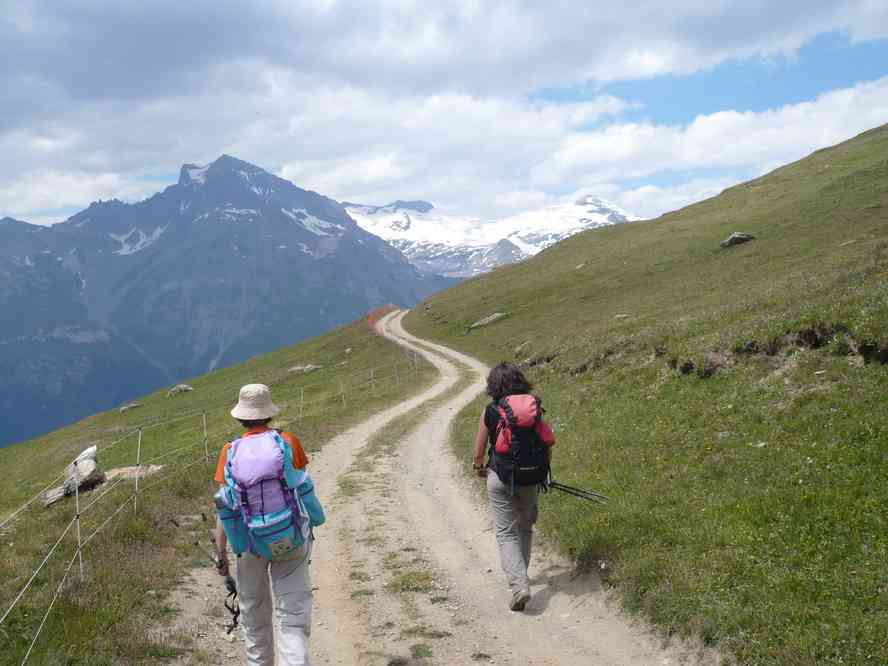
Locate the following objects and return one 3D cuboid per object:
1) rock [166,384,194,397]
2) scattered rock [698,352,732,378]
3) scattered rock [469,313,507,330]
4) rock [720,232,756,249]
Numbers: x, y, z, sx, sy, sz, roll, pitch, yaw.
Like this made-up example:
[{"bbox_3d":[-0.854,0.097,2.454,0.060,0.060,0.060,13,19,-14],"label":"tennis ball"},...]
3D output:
[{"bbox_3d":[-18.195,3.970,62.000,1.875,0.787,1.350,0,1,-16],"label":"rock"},{"bbox_3d":[4.082,0.474,13.500,0.496,0.400,0.400,0,1,17],"label":"scattered rock"},{"bbox_3d":[2.907,-0.768,60.000,2.463,1.143,1.500,0,1,3],"label":"scattered rock"},{"bbox_3d":[16.399,-5.151,50.000,1.945,0.846,1.400,0,1,18],"label":"rock"}]

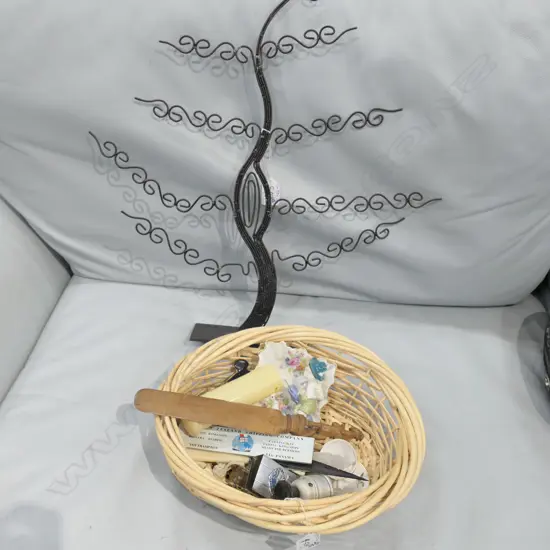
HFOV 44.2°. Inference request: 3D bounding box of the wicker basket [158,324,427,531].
[{"bbox_3d":[0.018,0.197,0.833,0.322,0.105,0.280,15,44,16],"label":"wicker basket"}]

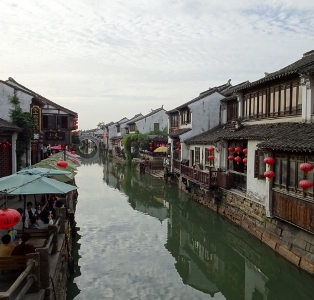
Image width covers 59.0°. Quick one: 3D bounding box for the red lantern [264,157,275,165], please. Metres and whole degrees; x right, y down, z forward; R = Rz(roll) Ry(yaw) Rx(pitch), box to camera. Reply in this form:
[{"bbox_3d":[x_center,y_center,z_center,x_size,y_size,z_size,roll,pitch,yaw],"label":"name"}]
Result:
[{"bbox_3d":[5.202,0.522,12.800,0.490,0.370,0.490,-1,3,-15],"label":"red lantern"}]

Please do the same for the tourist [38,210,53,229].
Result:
[{"bbox_3d":[-3.358,2.374,8.377,0.460,1.160,0.620,-1,3,-15],"label":"tourist"}]

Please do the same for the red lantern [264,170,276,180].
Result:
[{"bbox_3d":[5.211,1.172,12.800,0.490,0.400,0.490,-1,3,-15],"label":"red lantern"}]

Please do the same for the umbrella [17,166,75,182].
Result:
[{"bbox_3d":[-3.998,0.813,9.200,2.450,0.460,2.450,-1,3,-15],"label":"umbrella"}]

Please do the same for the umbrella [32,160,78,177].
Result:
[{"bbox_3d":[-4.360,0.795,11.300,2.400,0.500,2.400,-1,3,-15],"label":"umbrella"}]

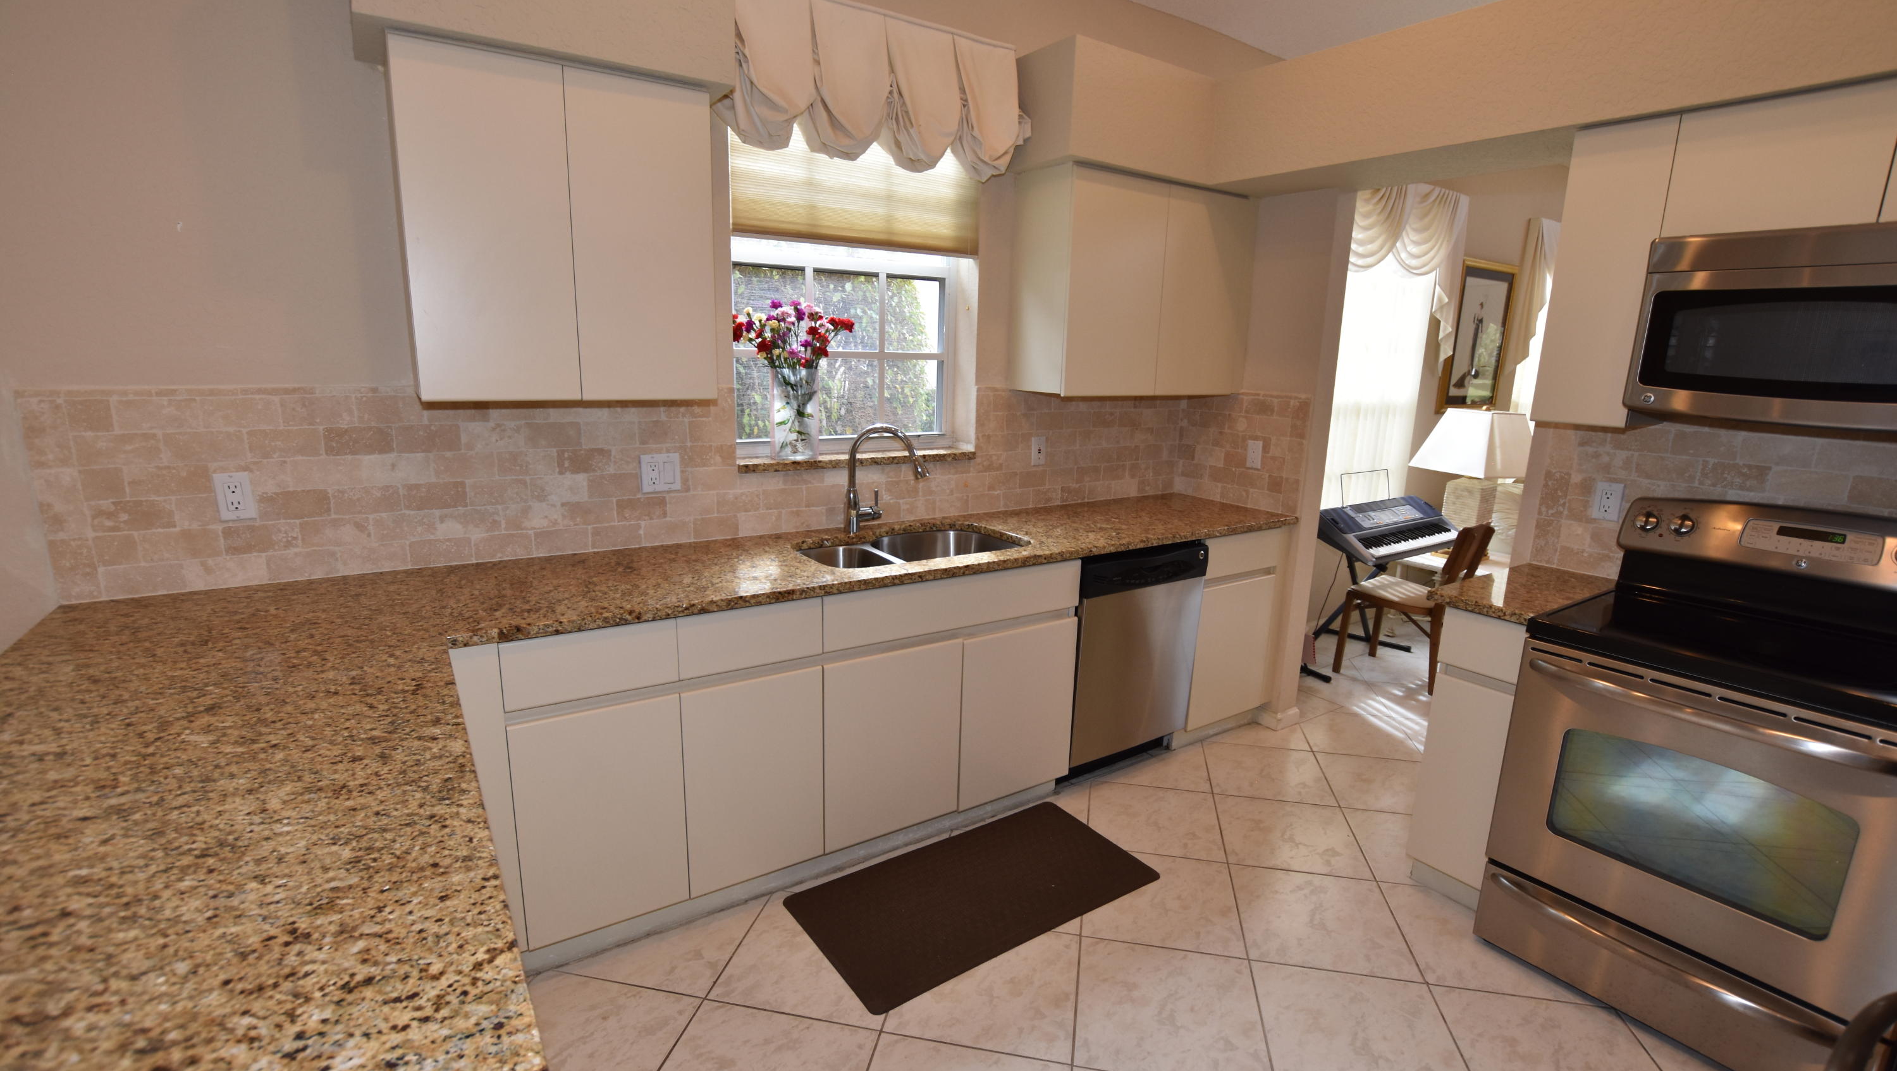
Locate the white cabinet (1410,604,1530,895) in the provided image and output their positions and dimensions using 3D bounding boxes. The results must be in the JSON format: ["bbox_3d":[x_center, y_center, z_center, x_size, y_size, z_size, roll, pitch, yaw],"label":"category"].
[{"bbox_3d":[1.693,0.628,2.360,0.605,0.900,0.232,-6,15,-32],"label":"white cabinet"}]

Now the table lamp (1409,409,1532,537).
[{"bbox_3d":[2.998,-0.295,4.511,0.410,0.860,0.520,-1,13,-11],"label":"table lamp"}]

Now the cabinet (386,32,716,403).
[{"bbox_3d":[-0.990,-0.747,2.040,0.680,0.764,0.315,-6,15,-32],"label":"cabinet"}]

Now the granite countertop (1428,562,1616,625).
[{"bbox_3d":[1.591,0.159,2.182,0.645,0.040,0.217,-7,14,-32],"label":"granite countertop"}]

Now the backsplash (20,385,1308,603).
[{"bbox_3d":[-0.292,-0.195,2.417,3.613,0.475,0.620,-7,14,-32],"label":"backsplash"}]

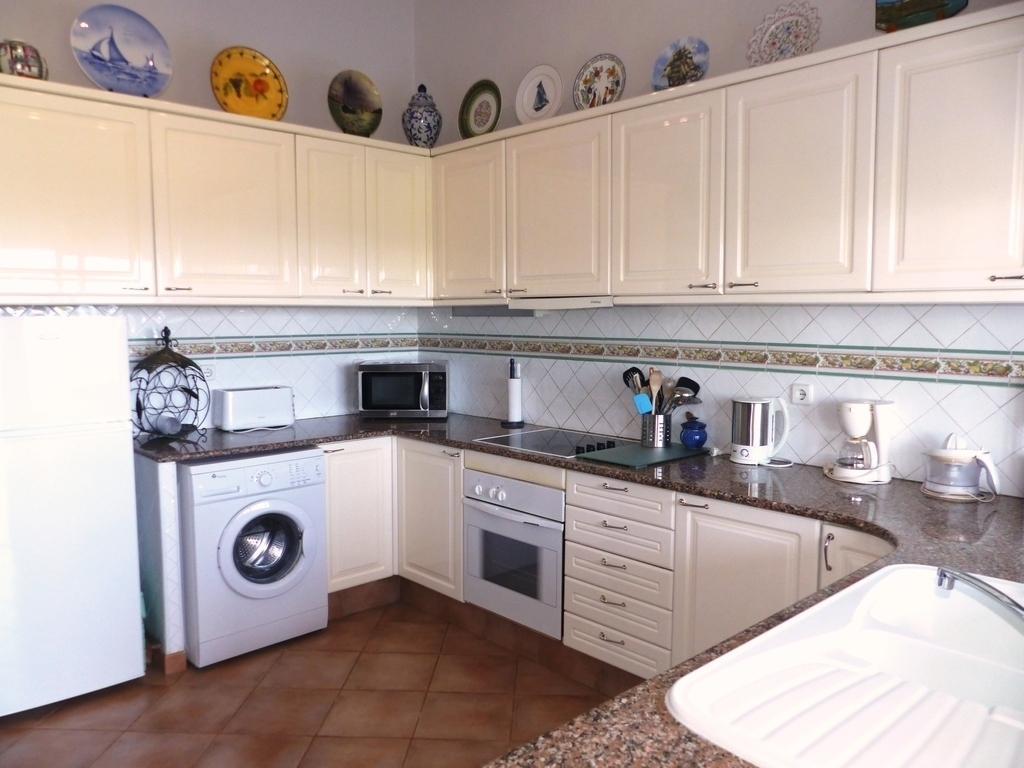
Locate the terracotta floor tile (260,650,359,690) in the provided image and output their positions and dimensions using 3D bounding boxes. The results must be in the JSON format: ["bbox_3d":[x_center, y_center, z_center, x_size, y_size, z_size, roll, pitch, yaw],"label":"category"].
[{"bbox_3d":[-0.826,1.179,3.044,0.334,0.010,0.334,0,5,2],"label":"terracotta floor tile"}]

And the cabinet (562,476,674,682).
[{"bbox_3d":[0.578,0.677,2.884,0.580,0.705,0.497,-5,7,-44],"label":"cabinet"}]

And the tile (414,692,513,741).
[{"bbox_3d":[-0.170,1.225,2.722,0.333,0.010,0.333,0,5,2],"label":"tile"}]

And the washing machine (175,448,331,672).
[{"bbox_3d":[-1.258,0.722,3.378,0.595,0.850,0.560,-5,7,-44],"label":"washing machine"}]

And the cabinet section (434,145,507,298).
[{"bbox_3d":[-0.085,-0.772,3.652,0.335,0.706,0.502,-5,8,-44],"label":"cabinet section"}]

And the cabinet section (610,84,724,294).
[{"bbox_3d":[0.685,-0.697,2.868,0.335,0.706,0.496,-5,8,-44],"label":"cabinet section"}]

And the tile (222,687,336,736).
[{"bbox_3d":[-0.844,1.220,2.751,0.333,0.010,0.333,0,5,2],"label":"tile"}]

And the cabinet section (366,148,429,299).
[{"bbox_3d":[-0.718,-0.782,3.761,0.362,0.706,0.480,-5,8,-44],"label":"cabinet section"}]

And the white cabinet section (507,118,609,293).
[{"bbox_3d":[0.301,-0.734,3.259,0.335,0.706,0.602,-5,8,-44],"label":"white cabinet section"}]

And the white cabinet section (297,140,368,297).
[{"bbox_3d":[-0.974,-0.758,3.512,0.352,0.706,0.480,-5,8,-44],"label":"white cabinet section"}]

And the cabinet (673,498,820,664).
[{"bbox_3d":[0.918,0.707,2.527,0.580,0.705,0.497,-5,7,-44],"label":"cabinet"}]

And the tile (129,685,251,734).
[{"bbox_3d":[-1.181,1.218,2.765,0.333,0.010,0.333,0,5,2],"label":"tile"}]

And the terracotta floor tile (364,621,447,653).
[{"bbox_3d":[-0.475,1.153,3.355,0.334,0.010,0.334,0,5,2],"label":"terracotta floor tile"}]

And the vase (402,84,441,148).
[{"bbox_3d":[-0.469,-1.374,3.852,0.204,0.365,0.204,0,5,1],"label":"vase"}]

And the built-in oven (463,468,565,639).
[{"bbox_3d":[0.187,0.679,3.272,0.560,0.600,0.595,-5,7,-44],"label":"built-in oven"}]

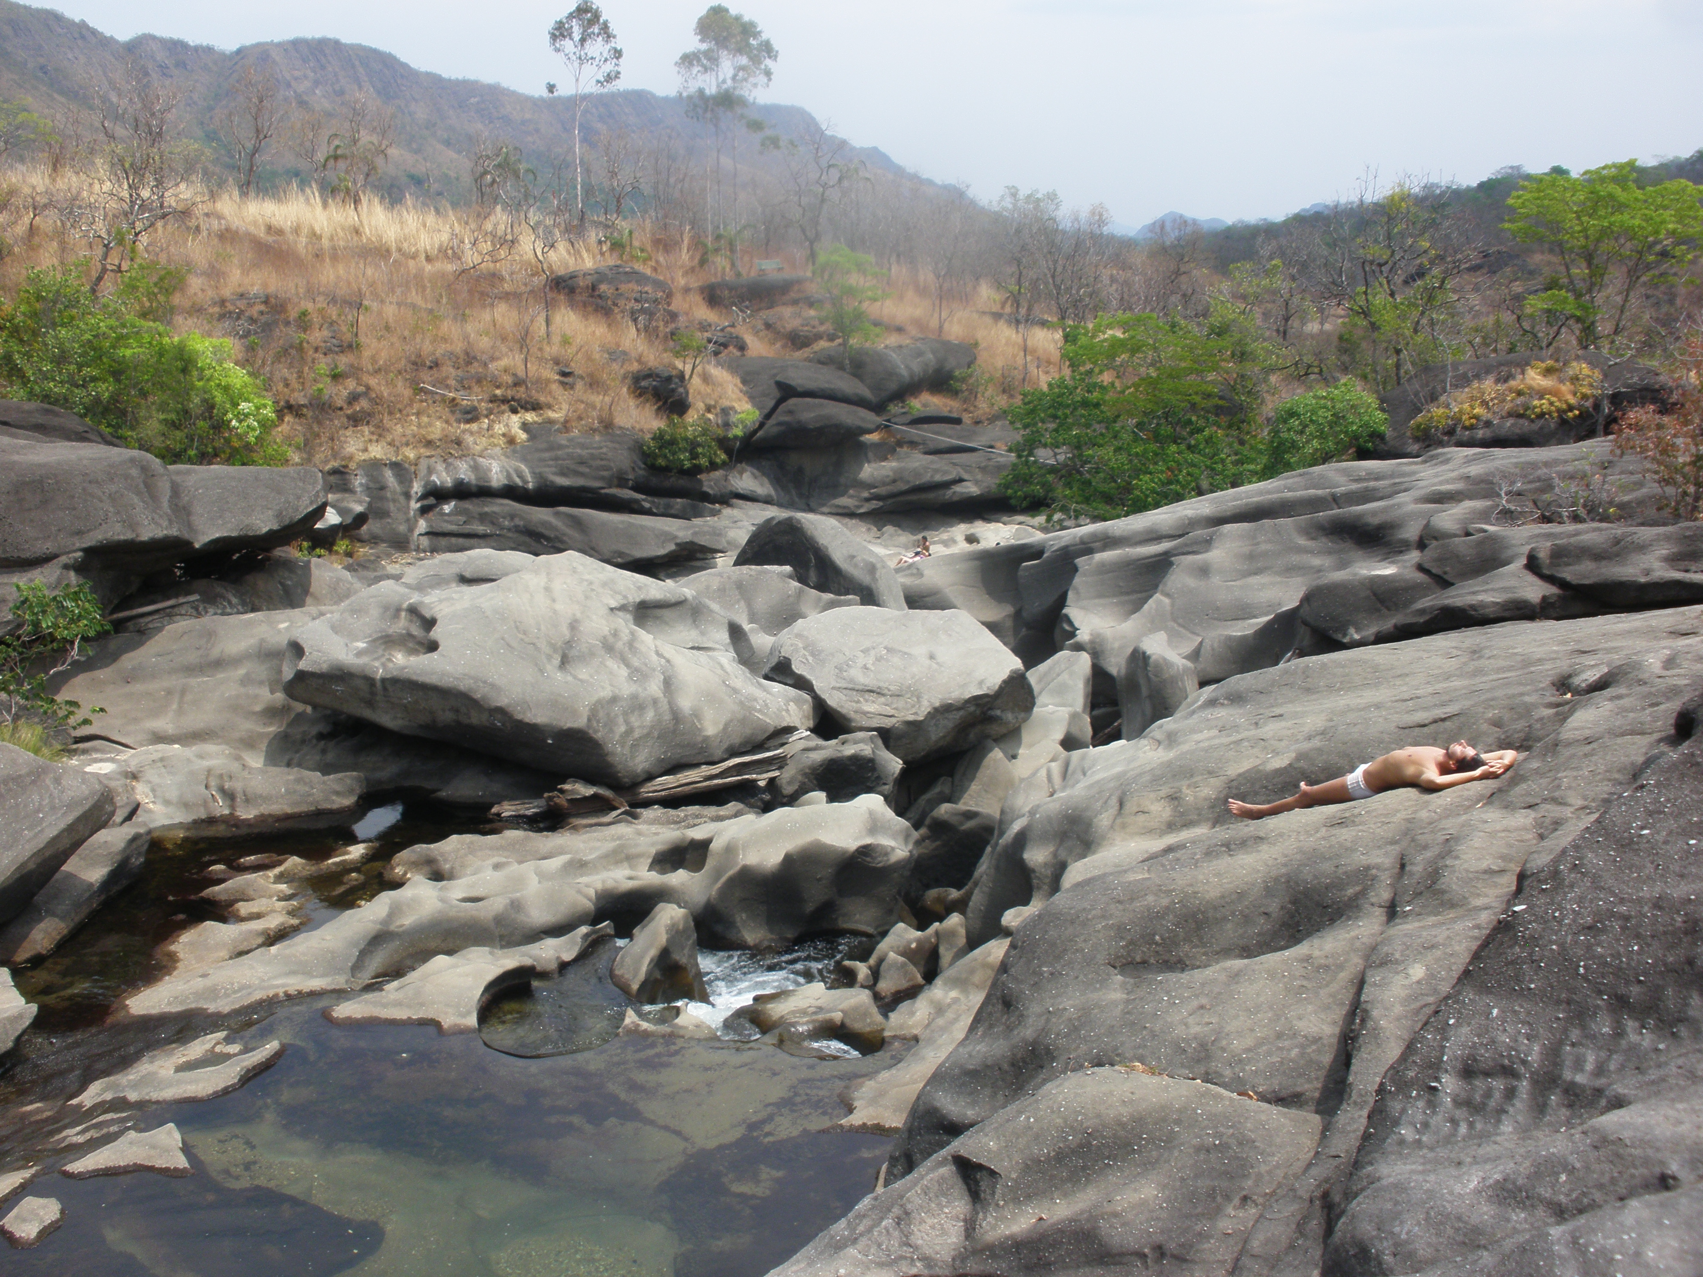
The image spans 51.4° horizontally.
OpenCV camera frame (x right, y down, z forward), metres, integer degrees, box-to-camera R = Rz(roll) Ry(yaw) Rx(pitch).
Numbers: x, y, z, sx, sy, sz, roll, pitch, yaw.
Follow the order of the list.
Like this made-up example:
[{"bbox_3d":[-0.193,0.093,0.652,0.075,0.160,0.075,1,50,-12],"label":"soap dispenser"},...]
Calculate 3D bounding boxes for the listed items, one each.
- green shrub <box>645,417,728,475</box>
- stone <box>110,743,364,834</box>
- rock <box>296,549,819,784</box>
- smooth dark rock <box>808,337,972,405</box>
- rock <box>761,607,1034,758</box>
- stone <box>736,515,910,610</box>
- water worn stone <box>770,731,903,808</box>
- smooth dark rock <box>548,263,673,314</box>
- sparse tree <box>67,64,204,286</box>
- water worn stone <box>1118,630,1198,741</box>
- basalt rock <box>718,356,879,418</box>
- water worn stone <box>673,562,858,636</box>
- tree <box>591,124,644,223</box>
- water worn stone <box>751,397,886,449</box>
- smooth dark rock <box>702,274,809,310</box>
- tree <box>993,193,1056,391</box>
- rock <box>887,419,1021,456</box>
[{"bbox_3d":[-5.449,-6.394,58.500,2.850,1.900,2.400,0,12,0],"label":"green shrub"},{"bbox_3d":[-7.800,1.885,22.500,2.900,0.850,1.600,-1,10,-8],"label":"stone"},{"bbox_3d":[-4.980,0.496,30.000,8.300,3.000,5.000,0,12,0],"label":"rock"},{"bbox_3d":[1.596,-10.736,72.000,6.600,2.500,4.500,0,10,0],"label":"smooth dark rock"},{"bbox_3d":[0.631,0.596,23.000,3.300,1.650,2.400,0,10,0],"label":"rock"},{"bbox_3d":[-0.663,-1.501,36.000,3.300,2.100,2.700,0,10,0],"label":"stone"},{"bbox_3d":[-0.217,2.014,27.500,2.050,1.150,1.600,0,12,0],"label":"water worn stone"},{"bbox_3d":[-10.334,-15.044,76.000,5.300,2.100,3.600,0,12,0],"label":"smooth dark rock"},{"bbox_3d":[-23.079,-14.879,57.000,4.000,7.300,3.900,0,12,0],"label":"sparse tree"},{"bbox_3d":[3.478,0.533,20.000,0.850,1.150,0.800,0,10,0],"label":"water worn stone"},{"bbox_3d":[-1.929,-9.253,65.000,5.600,2.100,4.000,0,10,0],"label":"basalt rock"},{"bbox_3d":[-1.385,-0.587,29.500,3.000,1.400,2.300,0,10,0],"label":"water worn stone"},{"bbox_3d":[-14.319,-28.193,108.000,3.000,5.900,2.800,0,10,0],"label":"tree"},{"bbox_3d":[-1.168,-7.400,61.000,4.700,1.700,3.500,0,10,0],"label":"water worn stone"},{"bbox_3d":[-5.174,-18.519,95.000,5.900,1.800,4.000,0,10,0],"label":"smooth dark rock"},{"bbox_3d":[7.058,-14.252,72.000,2.600,8.100,2.600,0,12,0],"label":"tree"},{"bbox_3d":[3.711,-7.397,65.000,4.800,1.050,3.000,0,12,0],"label":"rock"}]

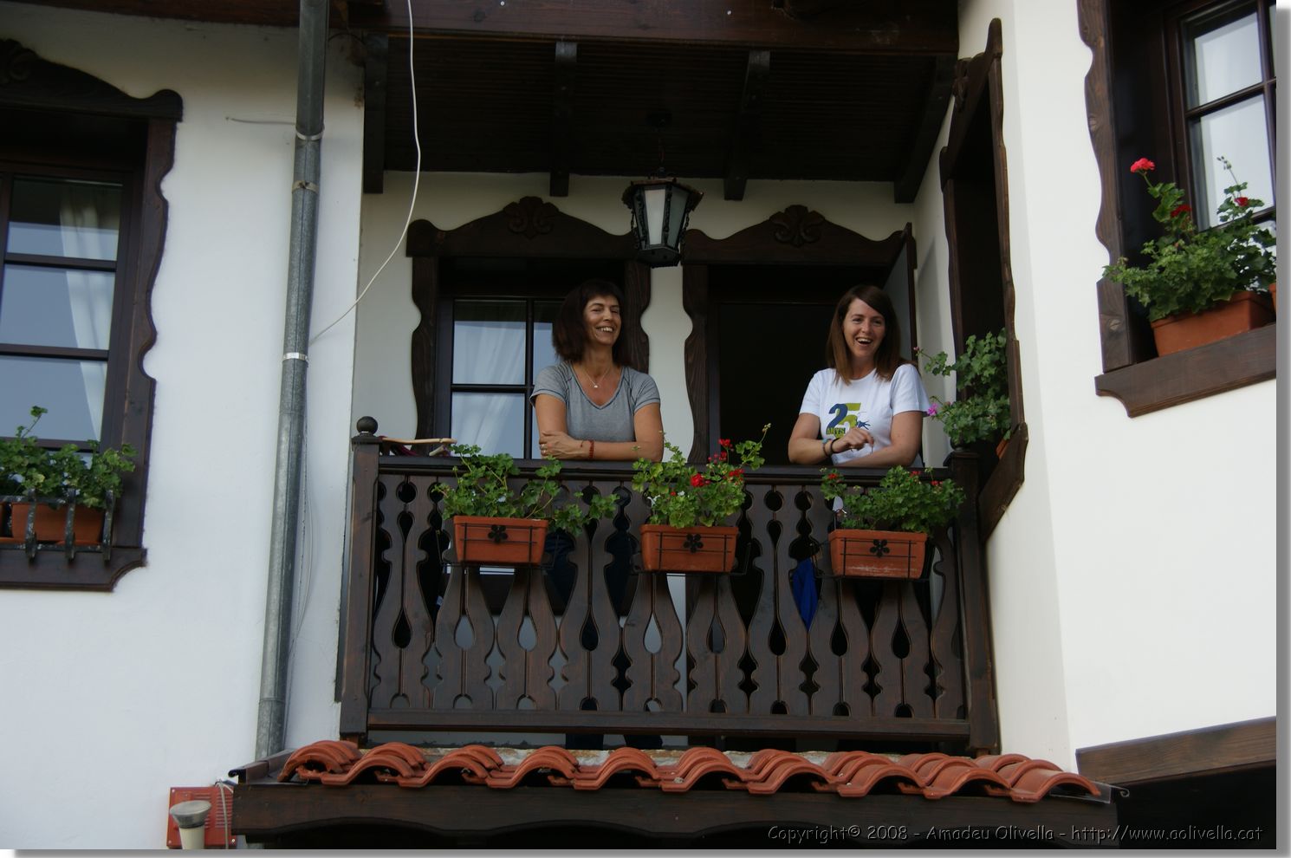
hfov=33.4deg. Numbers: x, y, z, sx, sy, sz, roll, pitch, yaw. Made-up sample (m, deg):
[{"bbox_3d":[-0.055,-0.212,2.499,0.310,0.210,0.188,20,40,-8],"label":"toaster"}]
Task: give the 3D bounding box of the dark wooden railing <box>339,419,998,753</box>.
[{"bbox_3d":[0.083,0.479,6.732,2.018,1.052,0.120,1,-21,-4],"label":"dark wooden railing"}]

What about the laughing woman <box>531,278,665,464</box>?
[{"bbox_3d":[-0.156,0.283,7.025,0.432,1.662,0.420,3,-21,-9],"label":"laughing woman"}]

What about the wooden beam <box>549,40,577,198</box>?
[{"bbox_3d":[-0.309,-1.173,8.006,0.075,0.100,1.197,1,-21,-3],"label":"wooden beam"}]

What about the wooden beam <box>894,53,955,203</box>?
[{"bbox_3d":[1.041,-1.149,8.081,0.075,0.100,1.162,0,-21,-1],"label":"wooden beam"}]

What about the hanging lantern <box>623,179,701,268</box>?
[{"bbox_3d":[0.061,-0.767,7.981,0.300,0.335,0.300,1,-21,-4],"label":"hanging lantern"}]

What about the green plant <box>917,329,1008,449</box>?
[{"bbox_3d":[1.034,-0.128,7.012,0.310,0.370,0.360,0,-21,0],"label":"green plant"}]

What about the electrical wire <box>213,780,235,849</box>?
[{"bbox_3d":[-1.208,1.123,6.169,0.060,0.250,0.050,1,-21,-4],"label":"electrical wire"}]

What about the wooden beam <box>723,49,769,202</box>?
[{"bbox_3d":[0.374,-1.158,8.052,0.075,0.100,1.178,1,-21,-2],"label":"wooden beam"}]

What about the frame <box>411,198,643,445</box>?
[{"bbox_3d":[-0.449,-0.102,8.215,0.960,1.712,0.140,1,-21,-3],"label":"frame"}]

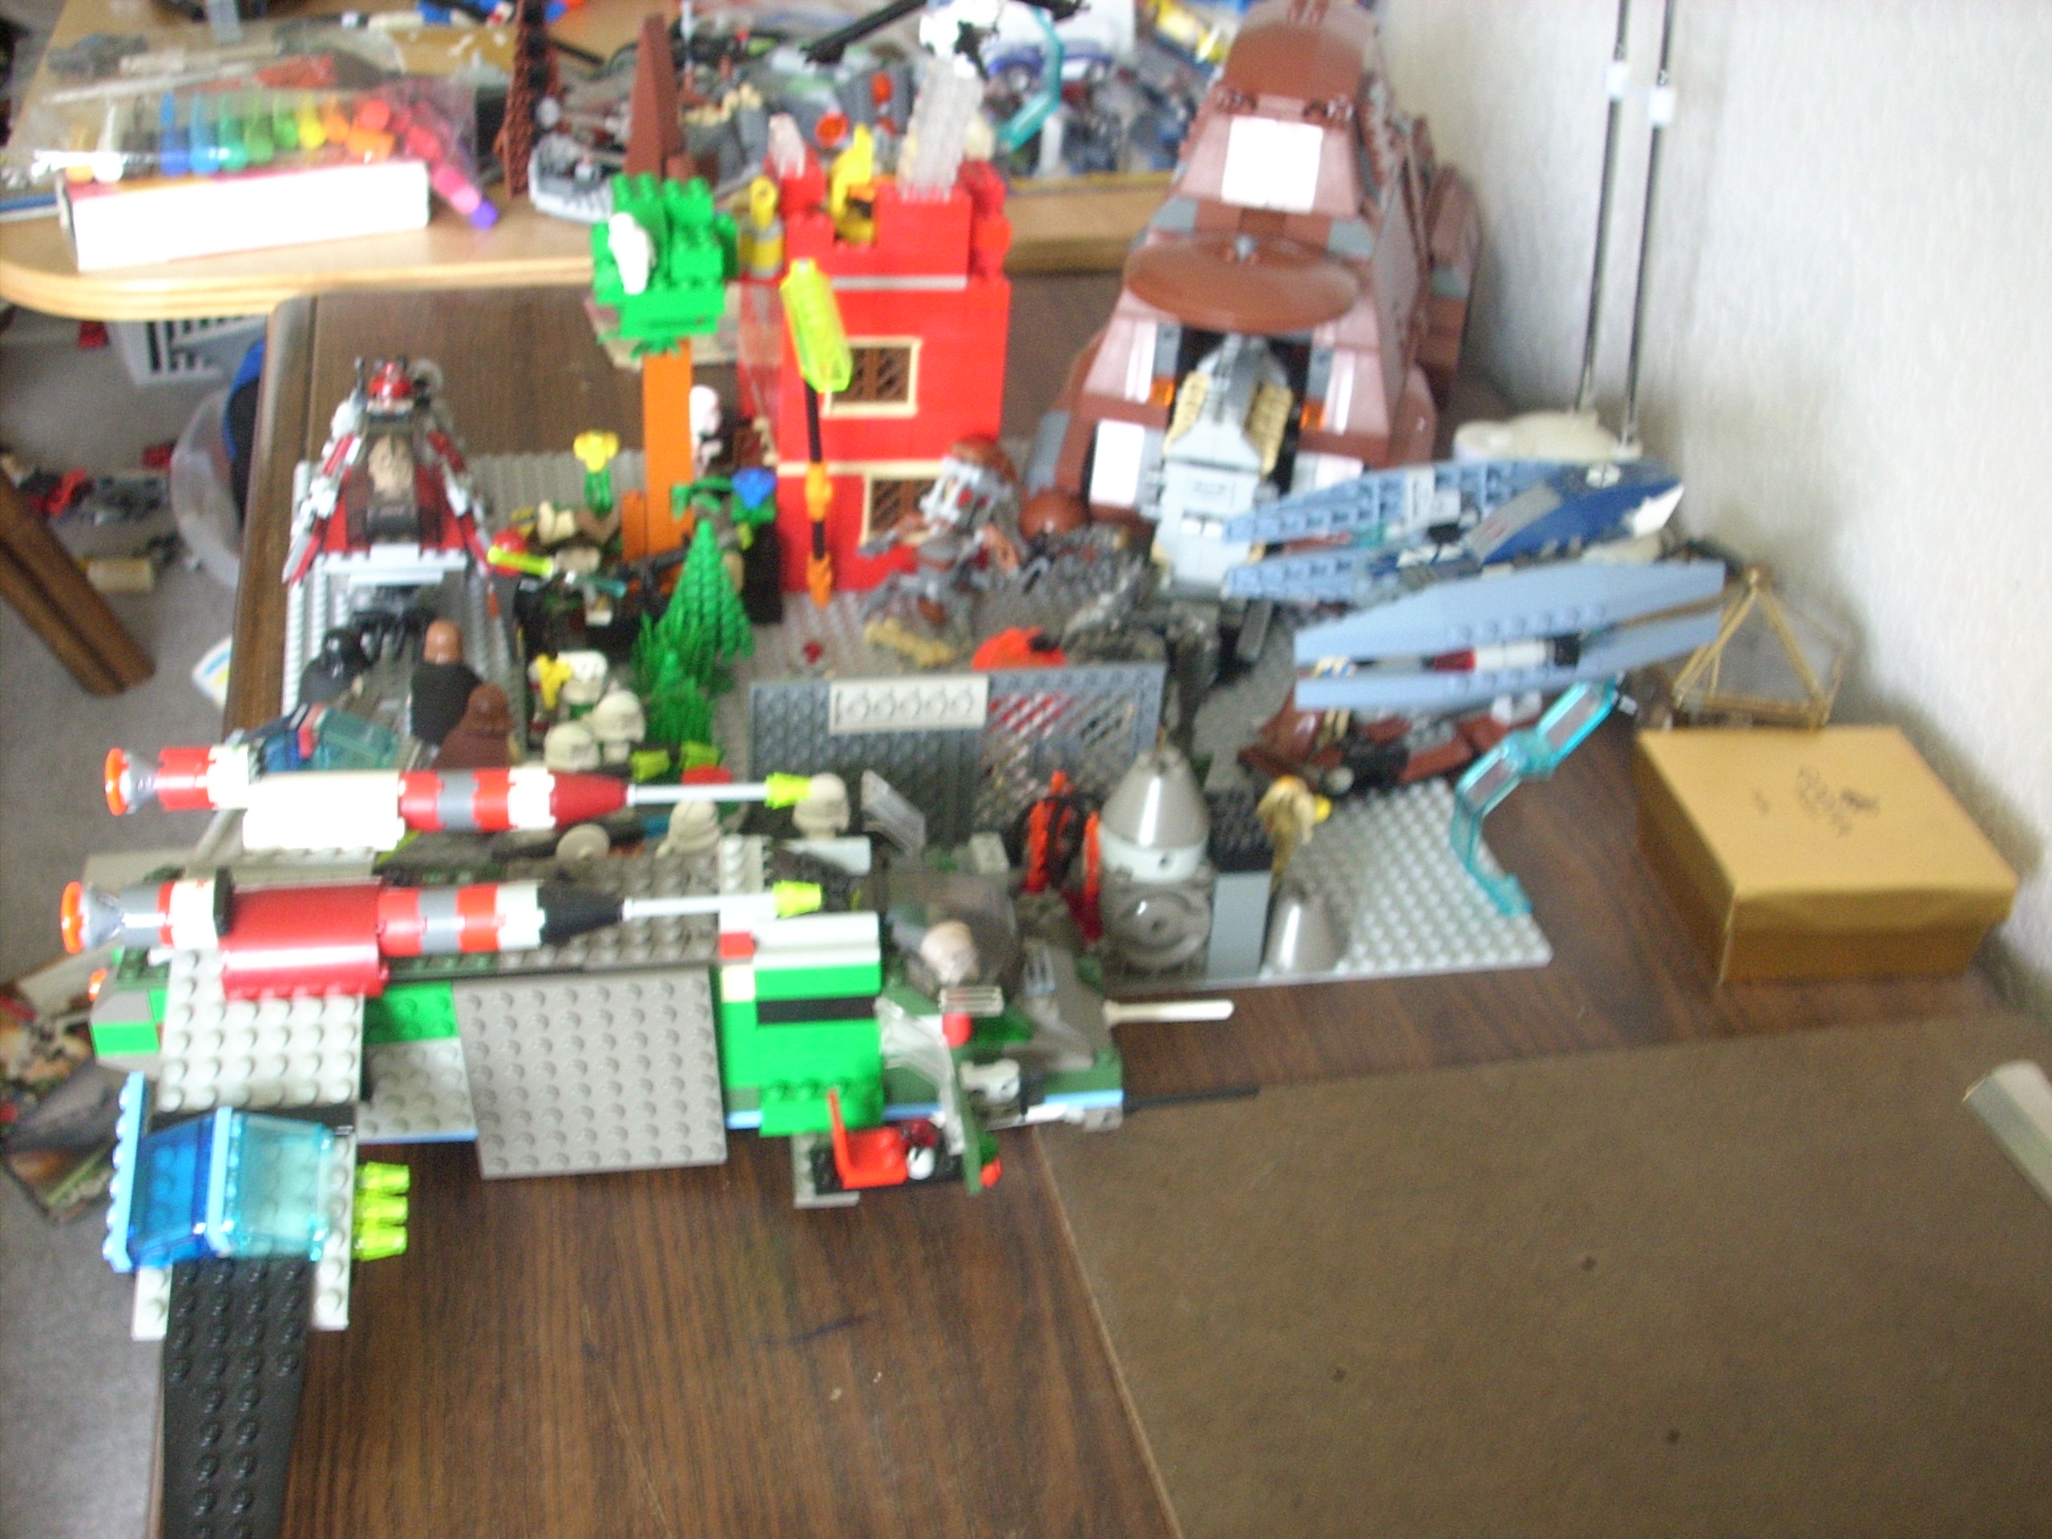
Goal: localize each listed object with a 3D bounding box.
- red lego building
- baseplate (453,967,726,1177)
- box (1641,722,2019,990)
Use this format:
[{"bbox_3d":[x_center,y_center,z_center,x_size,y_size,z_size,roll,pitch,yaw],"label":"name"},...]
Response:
[{"bbox_3d":[-0.058,-0.147,1.002,0.089,0.157,0.048,-3,32,-12],"label":"red lego building"},{"bbox_3d":[-0.111,0.079,0.700,0.064,0.064,0.005,-3,36,-4],"label":"baseplate"},{"bbox_3d":[0.252,0.026,0.877,0.091,0.035,0.091,-1,32,-9],"label":"box"}]

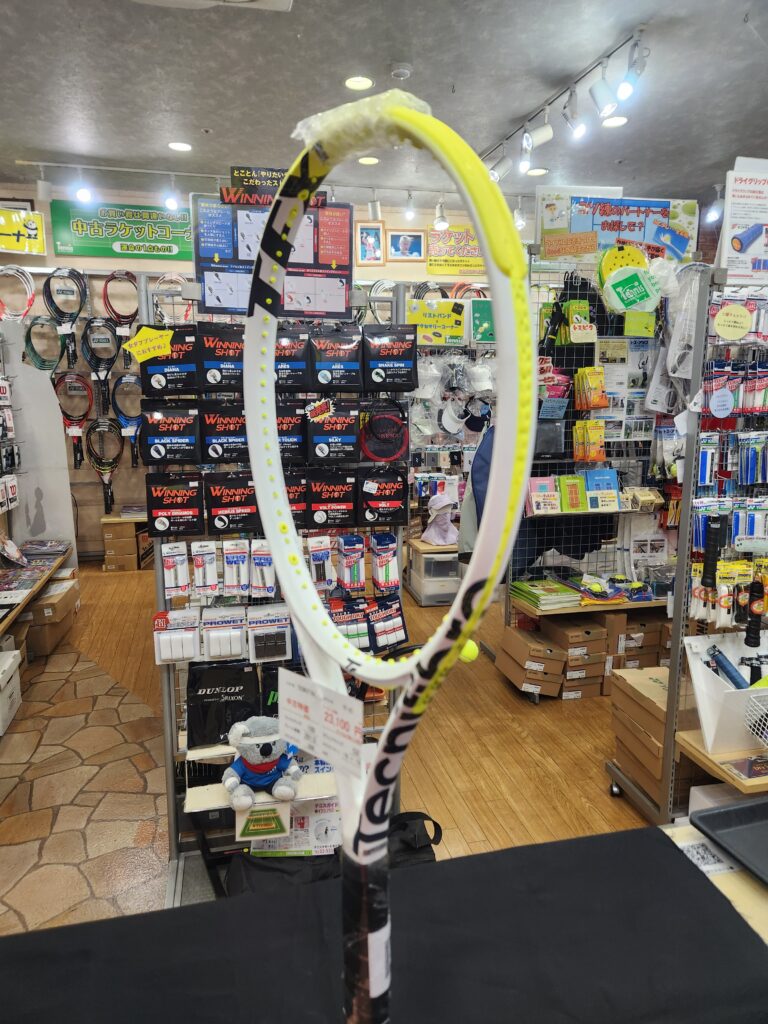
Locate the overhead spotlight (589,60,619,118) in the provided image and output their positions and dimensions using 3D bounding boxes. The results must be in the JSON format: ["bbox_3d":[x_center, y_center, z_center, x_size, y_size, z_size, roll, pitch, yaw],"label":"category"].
[{"bbox_3d":[1.001,-1.927,3.103,0.120,0.200,0.095,4,11,21],"label":"overhead spotlight"}]

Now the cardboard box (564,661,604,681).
[{"bbox_3d":[0.828,0.633,3.043,0.178,0.102,0.295,-2,11,-13],"label":"cardboard box"}]

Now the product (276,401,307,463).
[{"bbox_3d":[-0.271,-0.210,1.780,0.142,0.164,0.020,-2,10,-12],"label":"product"}]

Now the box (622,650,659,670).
[{"bbox_3d":[1.278,0.733,3.619,0.213,0.114,0.310,-2,11,-13],"label":"box"}]

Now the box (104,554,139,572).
[{"bbox_3d":[-1.904,0.341,4.996,0.214,0.115,0.310,-2,11,-13],"label":"box"}]

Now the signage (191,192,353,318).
[{"bbox_3d":[-0.276,-0.636,1.690,0.393,0.283,0.012,-2,10,-12],"label":"signage"}]

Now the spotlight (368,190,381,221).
[{"bbox_3d":[-0.067,-2.162,4.800,0.082,0.195,0.100,-2,10,-12],"label":"spotlight"}]

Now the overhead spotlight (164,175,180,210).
[{"bbox_3d":[-1.349,-2.036,4.342,0.095,0.213,0.110,-2,11,-13],"label":"overhead spotlight"}]

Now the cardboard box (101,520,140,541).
[{"bbox_3d":[-1.902,0.112,4.969,0.225,0.118,0.310,-2,10,-12],"label":"cardboard box"}]

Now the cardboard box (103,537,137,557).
[{"bbox_3d":[-1.901,0.227,4.974,0.213,0.117,0.310,-2,11,-13],"label":"cardboard box"}]

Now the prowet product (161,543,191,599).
[{"bbox_3d":[-0.500,0.140,1.631,0.056,0.134,0.022,-2,10,-14],"label":"prowet product"}]

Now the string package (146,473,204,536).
[{"bbox_3d":[-0.546,-0.021,1.785,0.142,0.164,0.020,-2,10,-13],"label":"string package"}]

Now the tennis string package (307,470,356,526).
[{"bbox_3d":[-0.144,-0.041,1.870,0.142,0.164,0.020,-2,10,-12],"label":"tennis string package"}]

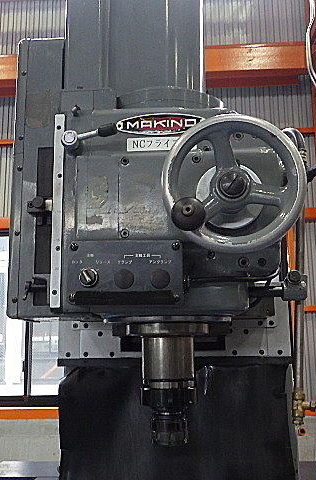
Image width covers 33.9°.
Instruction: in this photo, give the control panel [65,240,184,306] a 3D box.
[{"bbox_3d":[-0.052,0.053,0.835,0.185,0.106,0.040,-1,-11,1],"label":"control panel"}]

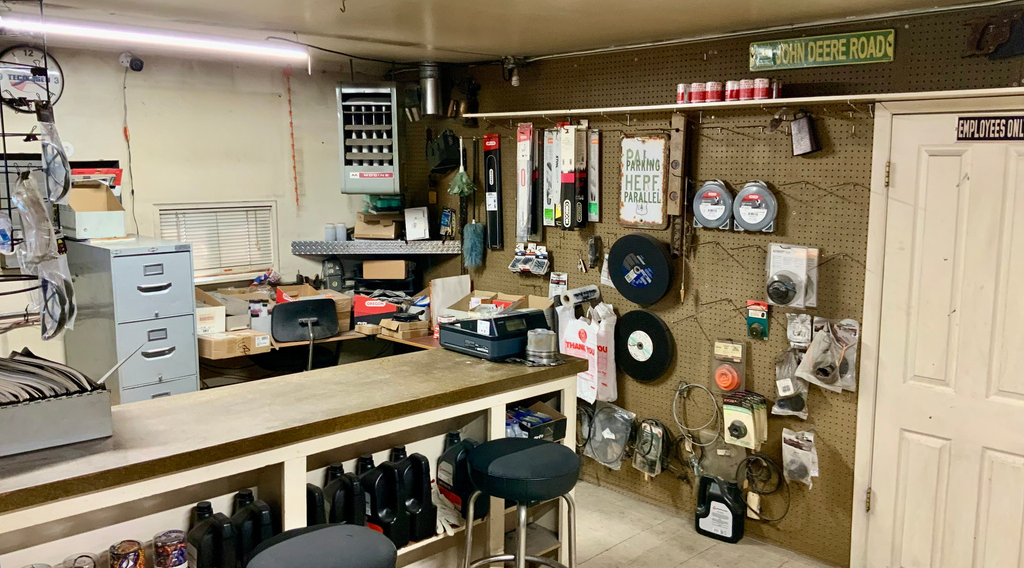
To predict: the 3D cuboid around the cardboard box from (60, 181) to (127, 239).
[{"bbox_3d":[-2.054,-0.356,4.210,0.220,0.250,0.232,7,10,44],"label":"cardboard box"}]

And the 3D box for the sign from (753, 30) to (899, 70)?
[{"bbox_3d":[1.224,-0.929,3.433,0.595,0.117,0.012,7,10,44],"label":"sign"}]

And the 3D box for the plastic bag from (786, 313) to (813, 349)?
[{"bbox_3d":[1.185,0.193,3.541,0.085,0.134,0.040,7,10,44],"label":"plastic bag"}]

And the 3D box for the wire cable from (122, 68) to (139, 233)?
[{"bbox_3d":[-1.933,-0.668,4.350,0.055,0.830,0.025,-7,11,-44],"label":"wire cable"}]

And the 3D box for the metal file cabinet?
[{"bbox_3d":[-1.849,0.436,4.173,0.672,1.284,0.372,7,10,44],"label":"metal file cabinet"}]

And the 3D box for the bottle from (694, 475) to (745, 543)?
[{"bbox_3d":[0.941,0.992,3.859,0.190,0.270,0.116,7,10,44],"label":"bottle"}]

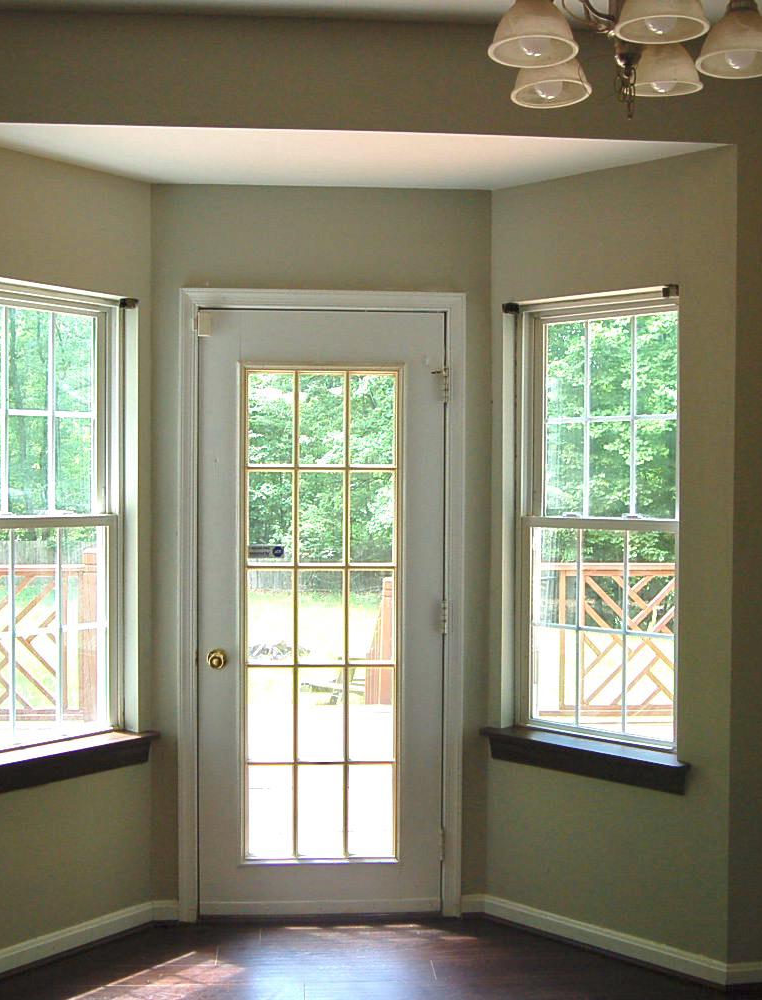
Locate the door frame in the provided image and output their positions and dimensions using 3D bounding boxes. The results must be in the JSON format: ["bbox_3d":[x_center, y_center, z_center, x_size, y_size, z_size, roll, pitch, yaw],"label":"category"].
[{"bbox_3d":[-0.198,0.355,3.798,0.948,2.094,0.119,0,1,-4],"label":"door frame"}]

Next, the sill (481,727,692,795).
[{"bbox_3d":[0.663,0.821,3.583,0.720,0.099,0.144,1,2,38],"label":"sill"}]

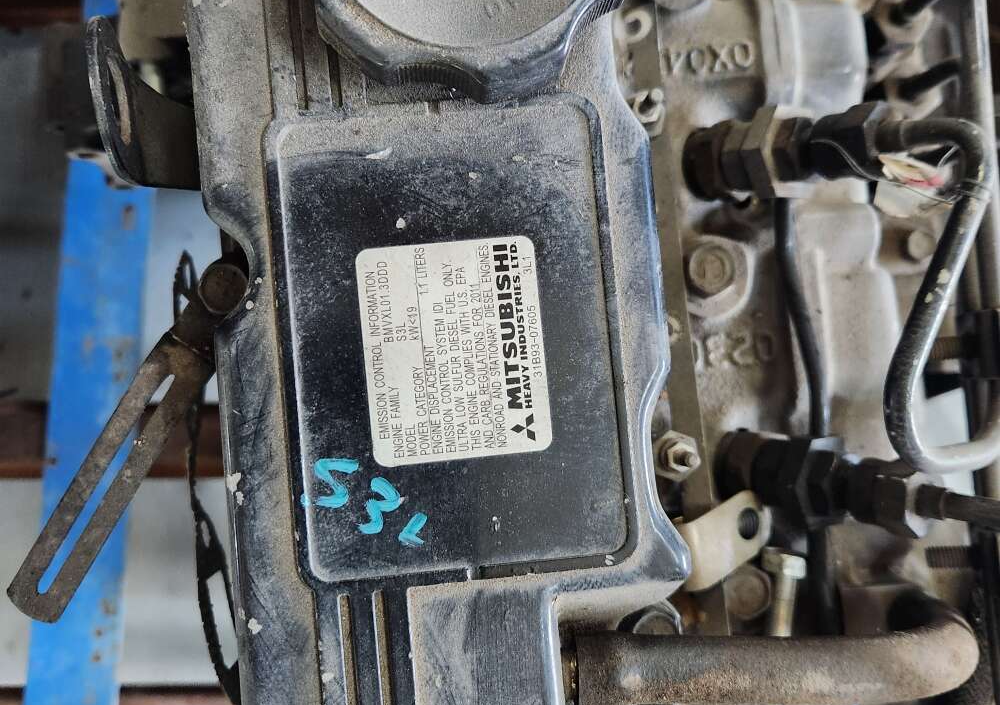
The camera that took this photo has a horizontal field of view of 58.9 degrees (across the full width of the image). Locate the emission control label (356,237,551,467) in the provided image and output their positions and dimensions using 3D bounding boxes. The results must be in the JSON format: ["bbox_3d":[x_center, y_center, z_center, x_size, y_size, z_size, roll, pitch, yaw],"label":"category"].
[{"bbox_3d":[-0.010,0.000,0.198,0.040,0.001,0.050,-4,88,-1],"label":"emission control label"}]

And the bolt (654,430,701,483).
[{"bbox_3d":[0.047,0.027,0.229,0.013,0.018,0.013,-5,88,-1],"label":"bolt"}]

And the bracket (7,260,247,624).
[{"bbox_3d":[-0.109,0.026,0.262,0.019,0.012,0.116,30,87,0],"label":"bracket"}]

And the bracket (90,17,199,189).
[{"bbox_3d":[-0.089,-0.064,0.232,0.022,0.034,0.038,-5,88,-1],"label":"bracket"}]

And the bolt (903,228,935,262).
[{"bbox_3d":[0.142,-0.036,0.300,0.011,0.009,0.011,-6,86,14],"label":"bolt"}]

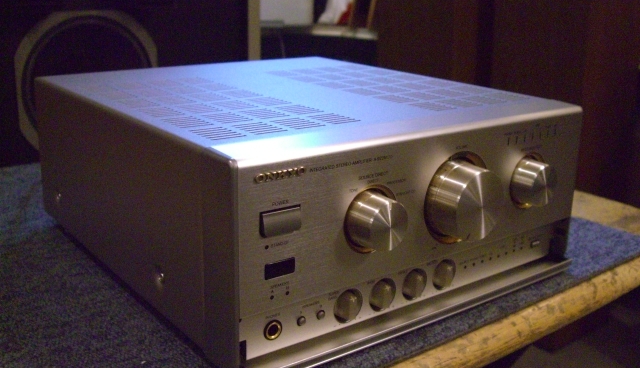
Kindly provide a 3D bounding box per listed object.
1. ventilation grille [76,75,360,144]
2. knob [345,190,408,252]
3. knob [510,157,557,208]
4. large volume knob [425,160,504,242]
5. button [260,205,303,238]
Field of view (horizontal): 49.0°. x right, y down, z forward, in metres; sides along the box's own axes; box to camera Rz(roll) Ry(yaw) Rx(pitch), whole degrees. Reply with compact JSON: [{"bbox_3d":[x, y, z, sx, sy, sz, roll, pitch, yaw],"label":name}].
[{"bbox_3d":[-0.072,-0.053,0.454,0.100,0.003,0.188,-11,22,-36],"label":"ventilation grille"},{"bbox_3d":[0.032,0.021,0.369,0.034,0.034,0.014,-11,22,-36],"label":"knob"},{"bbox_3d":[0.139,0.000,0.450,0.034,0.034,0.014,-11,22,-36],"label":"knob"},{"bbox_3d":[0.087,0.011,0.408,0.052,0.052,0.019,-11,22,-36],"label":"large volume knob"},{"bbox_3d":[-0.018,0.018,0.336,0.024,0.012,0.004,-11,22,-36],"label":"button"}]

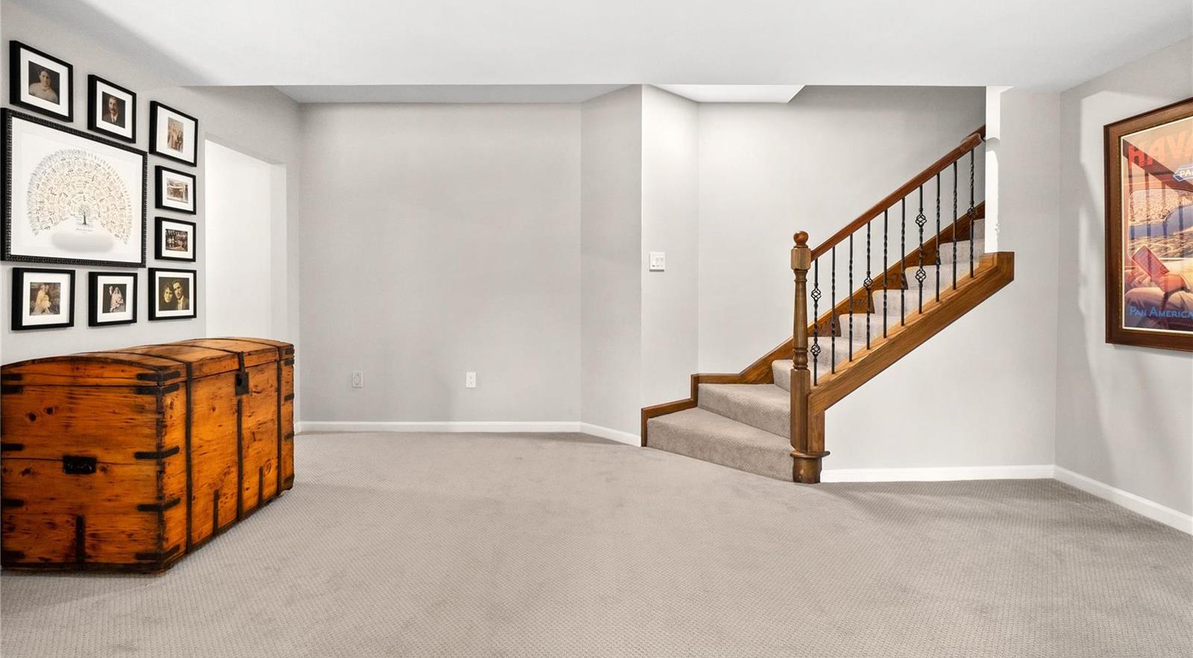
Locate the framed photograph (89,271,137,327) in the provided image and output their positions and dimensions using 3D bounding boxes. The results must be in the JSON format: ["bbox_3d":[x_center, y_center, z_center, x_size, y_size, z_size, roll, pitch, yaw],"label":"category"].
[{"bbox_3d":[-2.305,-0.144,2.532,0.027,0.248,0.231,0,3,0],"label":"framed photograph"}]

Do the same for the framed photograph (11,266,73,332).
[{"bbox_3d":[-2.305,-0.125,2.217,0.027,0.248,0.222,0,3,0],"label":"framed photograph"}]

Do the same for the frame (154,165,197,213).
[{"bbox_3d":[-2.305,-0.753,2.910,0.027,0.222,0.252,0,3,0],"label":"frame"}]

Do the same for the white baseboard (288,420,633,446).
[{"bbox_3d":[-1.009,0.783,3.963,2.664,0.085,0.367,0,3,0],"label":"white baseboard"}]

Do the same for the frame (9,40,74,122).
[{"bbox_3d":[-2.305,-1.021,2.210,0.027,0.251,0.224,0,3,0],"label":"frame"}]

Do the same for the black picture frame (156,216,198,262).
[{"bbox_3d":[-2.305,-0.485,2.909,0.027,0.222,0.253,0,3,0],"label":"black picture frame"}]

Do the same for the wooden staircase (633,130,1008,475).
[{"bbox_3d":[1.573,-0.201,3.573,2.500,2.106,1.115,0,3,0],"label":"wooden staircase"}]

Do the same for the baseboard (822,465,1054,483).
[{"bbox_3d":[2.009,0.845,3.107,1.395,0.088,0.016,0,3,-2],"label":"baseboard"}]

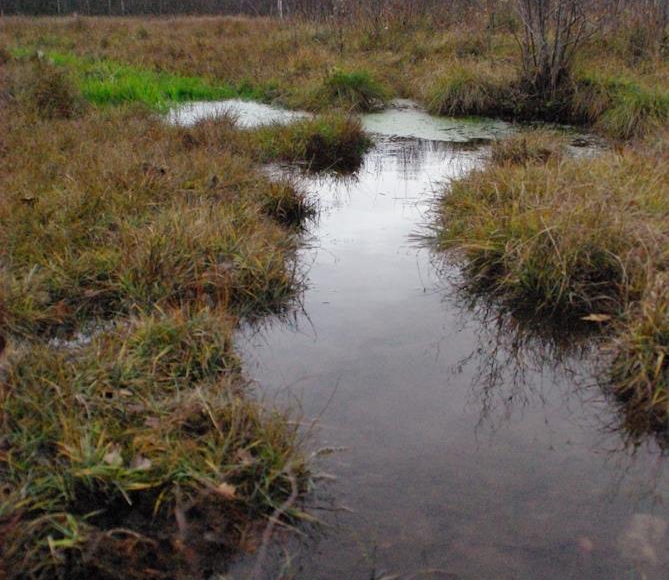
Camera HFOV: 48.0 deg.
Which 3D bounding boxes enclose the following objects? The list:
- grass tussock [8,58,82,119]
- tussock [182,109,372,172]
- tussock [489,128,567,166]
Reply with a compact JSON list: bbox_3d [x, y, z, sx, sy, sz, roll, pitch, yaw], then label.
[{"bbox_3d":[-3.329,-2.350,8.737,0.680,0.600,0.650,0,21,0],"label":"grass tussock"},{"bbox_3d":[-0.514,-1.410,7.009,1.650,0.420,0.950,0,21,0],"label":"tussock"},{"bbox_3d":[1.768,-1.333,6.878,0.680,0.290,0.550,0,21,0],"label":"tussock"}]

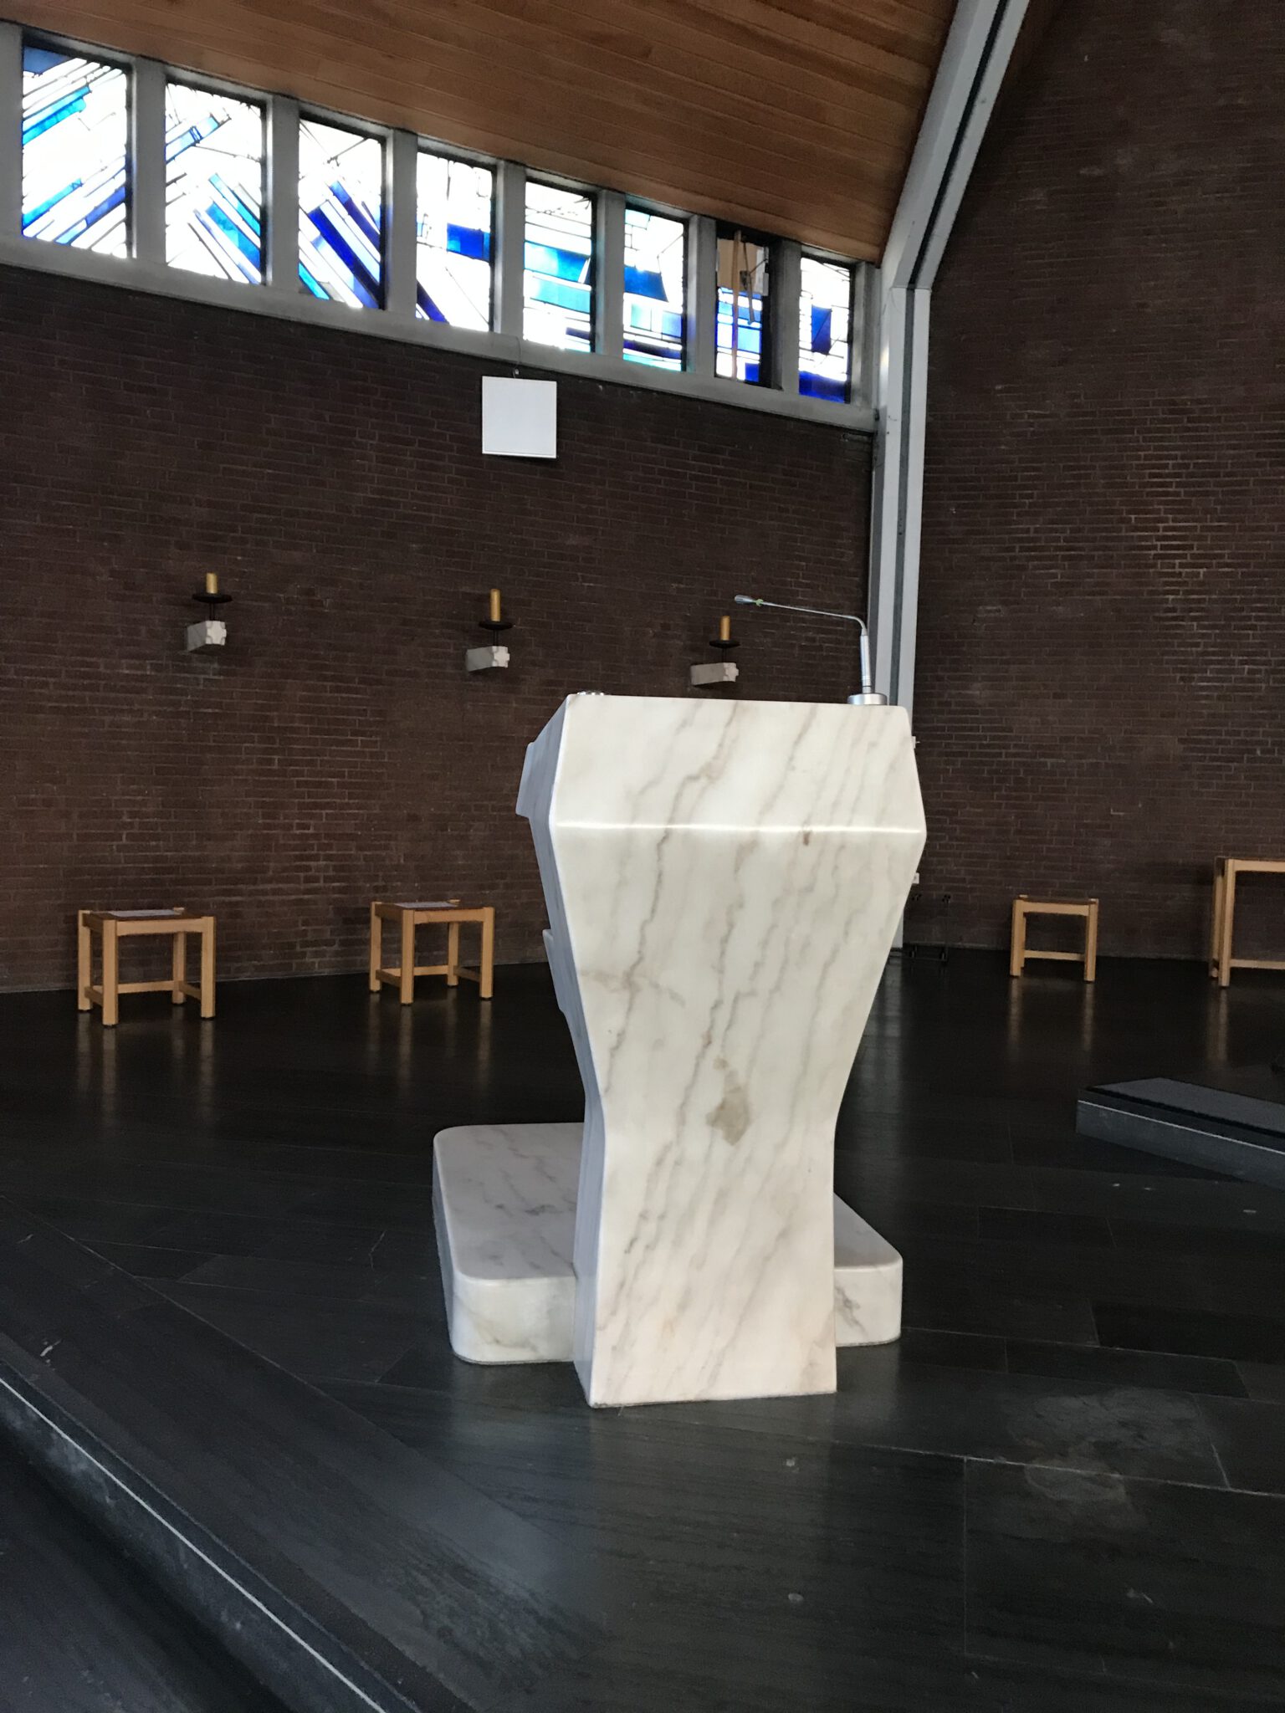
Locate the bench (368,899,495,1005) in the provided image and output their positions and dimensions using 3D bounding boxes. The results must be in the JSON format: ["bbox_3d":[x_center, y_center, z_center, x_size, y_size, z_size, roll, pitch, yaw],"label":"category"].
[{"bbox_3d":[-1.163,0.519,7.657,0.526,0.503,0.495,-1,5,-32],"label":"bench"}]

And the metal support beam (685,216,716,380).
[{"bbox_3d":[0.398,-3.793,9.413,0.148,1.060,0.148,-1,5,-32],"label":"metal support beam"}]

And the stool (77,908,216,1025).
[{"bbox_3d":[-2.446,0.535,6.839,0.519,0.501,0.488,-2,5,-36],"label":"stool"}]

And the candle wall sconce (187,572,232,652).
[{"bbox_3d":[-2.351,-1.312,7.497,0.225,0.415,0.390,-1,5,-32],"label":"candle wall sconce"}]

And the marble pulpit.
[{"bbox_3d":[0.032,0.361,3.566,1.042,1.463,1.583,1,4,-11],"label":"marble pulpit"}]

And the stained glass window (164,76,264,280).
[{"bbox_3d":[-2.368,-3.705,7.674,0.558,0.990,0.100,-1,5,-32],"label":"stained glass window"}]

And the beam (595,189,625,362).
[{"bbox_3d":[-0.222,-3.782,9.027,0.148,1.060,0.148,-1,5,-32],"label":"beam"}]

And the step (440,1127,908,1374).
[{"bbox_3d":[-0.011,0.986,3.757,1.042,0.188,1.286,1,4,-11],"label":"step"}]

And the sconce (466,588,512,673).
[{"bbox_3d":[-0.920,-1.372,8.400,0.225,0.475,0.390,-1,5,-32],"label":"sconce"}]

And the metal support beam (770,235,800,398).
[{"bbox_3d":[1.019,-3.805,9.801,0.148,1.060,0.148,-1,5,-32],"label":"metal support beam"}]

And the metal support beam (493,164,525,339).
[{"bbox_3d":[-0.831,-3.771,8.646,0.148,1.060,0.148,-1,5,-32],"label":"metal support beam"}]

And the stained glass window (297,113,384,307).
[{"bbox_3d":[-1.757,-3.718,8.061,0.543,0.990,0.100,-1,5,-32],"label":"stained glass window"}]

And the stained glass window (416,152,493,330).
[{"bbox_3d":[-1.165,-3.755,8.503,0.551,1.009,0.067,-1,5,-32],"label":"stained glass window"}]

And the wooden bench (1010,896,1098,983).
[{"bbox_3d":[2.627,0.516,8.891,0.512,0.495,0.475,2,4,13],"label":"wooden bench"}]

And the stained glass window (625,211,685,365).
[{"bbox_3d":[0.067,-3.755,9.215,0.559,0.990,0.100,-1,5,-32],"label":"stained glass window"}]

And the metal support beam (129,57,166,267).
[{"bbox_3d":[-2.657,-3.695,7.432,0.158,1.050,0.190,-1,5,-32],"label":"metal support beam"}]

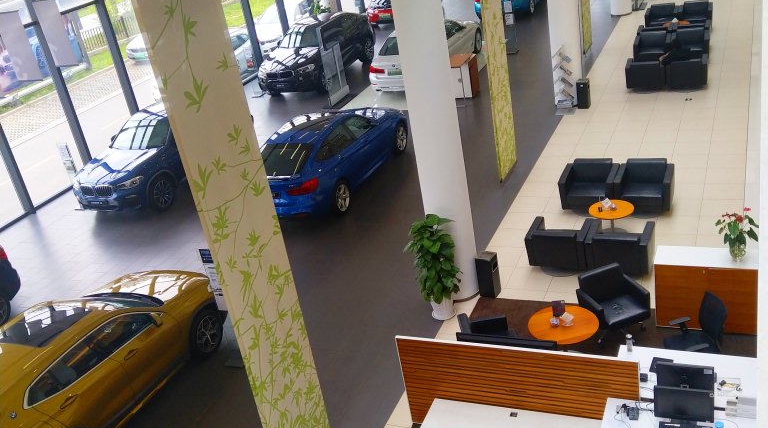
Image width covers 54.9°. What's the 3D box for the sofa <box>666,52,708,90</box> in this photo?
[{"bbox_3d":[6.845,-3.198,16.681,0.837,0.735,0.772,2,27,25],"label":"sofa"}]

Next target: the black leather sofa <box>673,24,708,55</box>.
[{"bbox_3d":[7.609,-4.181,18.284,0.870,0.750,0.790,2,28,26],"label":"black leather sofa"}]

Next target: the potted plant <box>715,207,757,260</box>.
[{"bbox_3d":[4.228,0.263,8.853,0.469,0.612,0.435,2,27,25],"label":"potted plant"}]

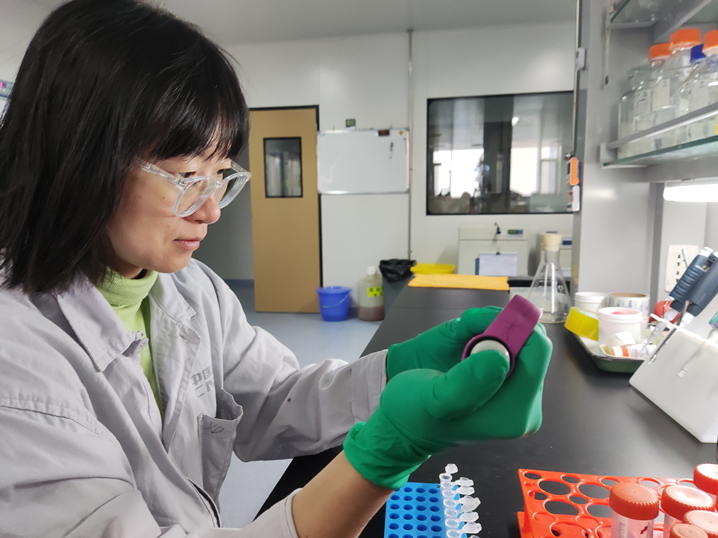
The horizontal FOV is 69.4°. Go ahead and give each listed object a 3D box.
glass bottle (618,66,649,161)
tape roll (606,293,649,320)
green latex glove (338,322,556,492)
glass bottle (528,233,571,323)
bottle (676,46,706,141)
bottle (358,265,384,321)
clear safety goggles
[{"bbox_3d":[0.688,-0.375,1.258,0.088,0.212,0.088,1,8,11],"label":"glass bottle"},{"bbox_3d":[0.600,0.084,1.158,0.096,0.050,0.096,1,8,11],"label":"tape roll"},{"bbox_3d":[0.069,0.105,0.385,0.160,0.083,0.085,-20,0,-6],"label":"green latex glove"},{"bbox_3d":[0.522,0.023,1.403,0.111,0.230,0.111,1,8,11],"label":"glass bottle"},{"bbox_3d":[0.653,-0.322,0.978,0.085,0.181,0.085,1,8,11],"label":"bottle"},{"bbox_3d":[0.138,0.231,5.028,0.255,0.505,0.255,1,8,11],"label":"bottle"},{"bbox_3d":[-0.205,-0.111,0.556,0.138,0.047,0.142,30,20,6],"label":"clear safety goggles"}]

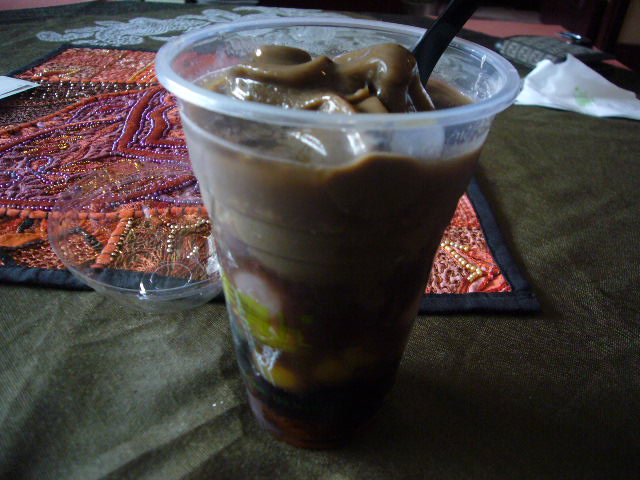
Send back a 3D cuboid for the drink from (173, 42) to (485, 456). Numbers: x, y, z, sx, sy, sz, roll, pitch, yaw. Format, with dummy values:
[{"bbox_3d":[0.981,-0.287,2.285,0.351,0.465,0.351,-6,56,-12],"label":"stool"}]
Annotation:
[{"bbox_3d":[0.002,0.007,0.180,0.088,0.138,0.088,4,34,1],"label":"drink"}]

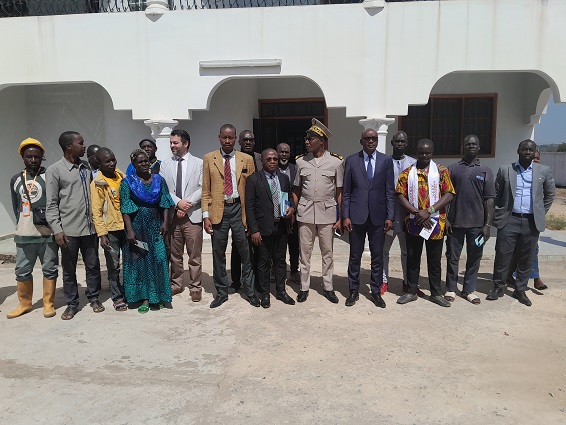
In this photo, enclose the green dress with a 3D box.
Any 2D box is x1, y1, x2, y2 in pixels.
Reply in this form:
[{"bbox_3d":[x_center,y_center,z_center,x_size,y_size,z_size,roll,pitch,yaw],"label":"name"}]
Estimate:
[{"bbox_3d":[-1.365,0.275,4.318,0.510,1.336,0.370,-2,6,-14],"label":"green dress"}]

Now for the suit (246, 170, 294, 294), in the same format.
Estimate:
[{"bbox_3d":[-0.125,0.219,4.384,0.511,1.298,0.330,-1,5,-16],"label":"suit"}]

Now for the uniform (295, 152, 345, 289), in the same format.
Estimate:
[{"bbox_3d":[0.388,0.102,4.536,0.531,1.512,0.320,0,5,5],"label":"uniform"}]

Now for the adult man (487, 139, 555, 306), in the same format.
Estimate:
[{"bbox_3d":[2.523,0.086,4.521,0.631,1.701,0.380,3,6,30],"label":"adult man"}]

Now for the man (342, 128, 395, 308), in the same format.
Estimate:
[{"bbox_3d":[0.887,0.042,4.423,0.531,1.806,0.360,1,5,8],"label":"man"}]

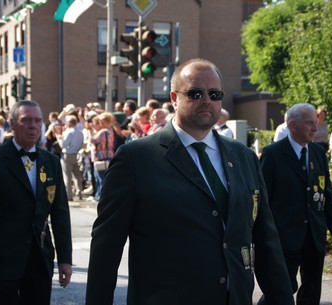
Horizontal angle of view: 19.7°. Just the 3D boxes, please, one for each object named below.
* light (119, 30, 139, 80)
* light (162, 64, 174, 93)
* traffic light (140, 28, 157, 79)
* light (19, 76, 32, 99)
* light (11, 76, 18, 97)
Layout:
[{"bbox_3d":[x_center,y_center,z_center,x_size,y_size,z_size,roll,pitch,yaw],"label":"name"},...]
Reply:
[{"bbox_3d":[-0.665,-1.762,17.200,0.360,0.900,0.280,0,2,-13],"label":"light"},{"bbox_3d":[0.083,-2.196,28.500,0.360,0.880,0.280,1,2,22],"label":"light"},{"bbox_3d":[-0.313,-1.761,17.100,0.270,0.880,0.340,-1,2,-16],"label":"traffic light"},{"bbox_3d":[-5.818,-2.698,39.900,0.380,0.900,0.280,-1,2,-18],"label":"light"},{"bbox_3d":[-6.290,-2.692,39.800,0.280,0.900,0.360,0,2,-12],"label":"light"}]

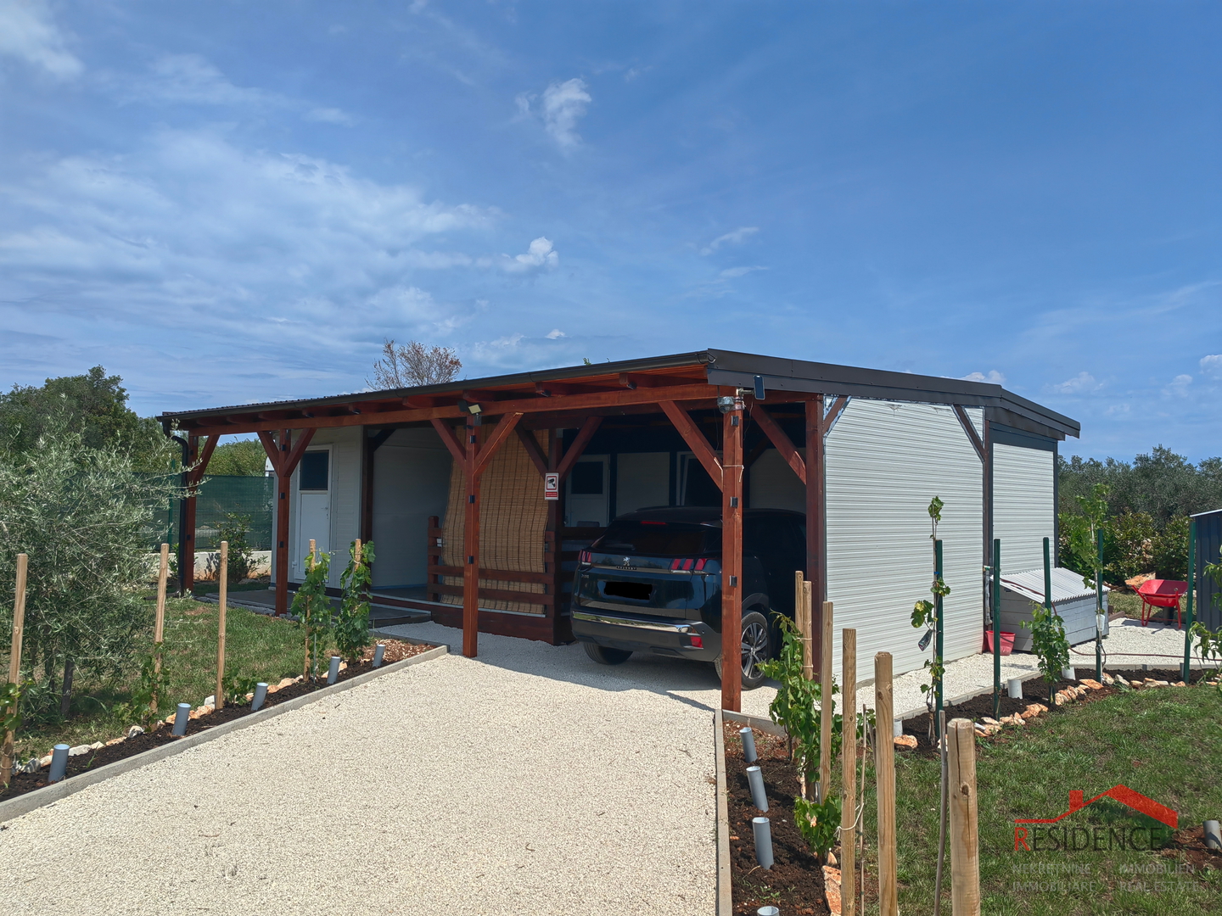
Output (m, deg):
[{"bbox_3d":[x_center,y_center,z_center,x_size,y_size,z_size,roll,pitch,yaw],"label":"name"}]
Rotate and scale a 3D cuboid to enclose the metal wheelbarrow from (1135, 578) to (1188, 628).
[{"bbox_3d":[7.953,2.103,13.715,0.580,0.650,1.300,-1,-3,38],"label":"metal wheelbarrow"}]

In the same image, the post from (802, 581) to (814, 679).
[{"bbox_3d":[1.118,1.325,5.389,0.047,1.245,0.047,-1,-3,12],"label":"post"}]

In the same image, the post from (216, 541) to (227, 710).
[{"bbox_3d":[-2.964,1.276,7.273,0.049,1.266,0.049,2,-3,-24],"label":"post"}]

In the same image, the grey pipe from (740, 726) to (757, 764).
[{"bbox_3d":[0.890,1.849,6.139,0.075,0.202,0.075,-11,1,8],"label":"grey pipe"}]

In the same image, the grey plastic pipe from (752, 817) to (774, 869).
[{"bbox_3d":[0.697,1.757,4.348,0.075,0.206,0.075,-6,-4,9],"label":"grey plastic pipe"}]

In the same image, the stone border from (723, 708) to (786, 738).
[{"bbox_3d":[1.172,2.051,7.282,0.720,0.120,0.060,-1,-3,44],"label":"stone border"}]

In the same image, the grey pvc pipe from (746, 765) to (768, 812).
[{"bbox_3d":[0.801,1.796,5.177,0.075,0.216,0.075,-14,-3,8],"label":"grey pvc pipe"}]

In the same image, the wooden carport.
[{"bbox_3d":[-0.292,0.714,13.806,10.670,3.100,8.320,-1,-3,44],"label":"wooden carport"}]

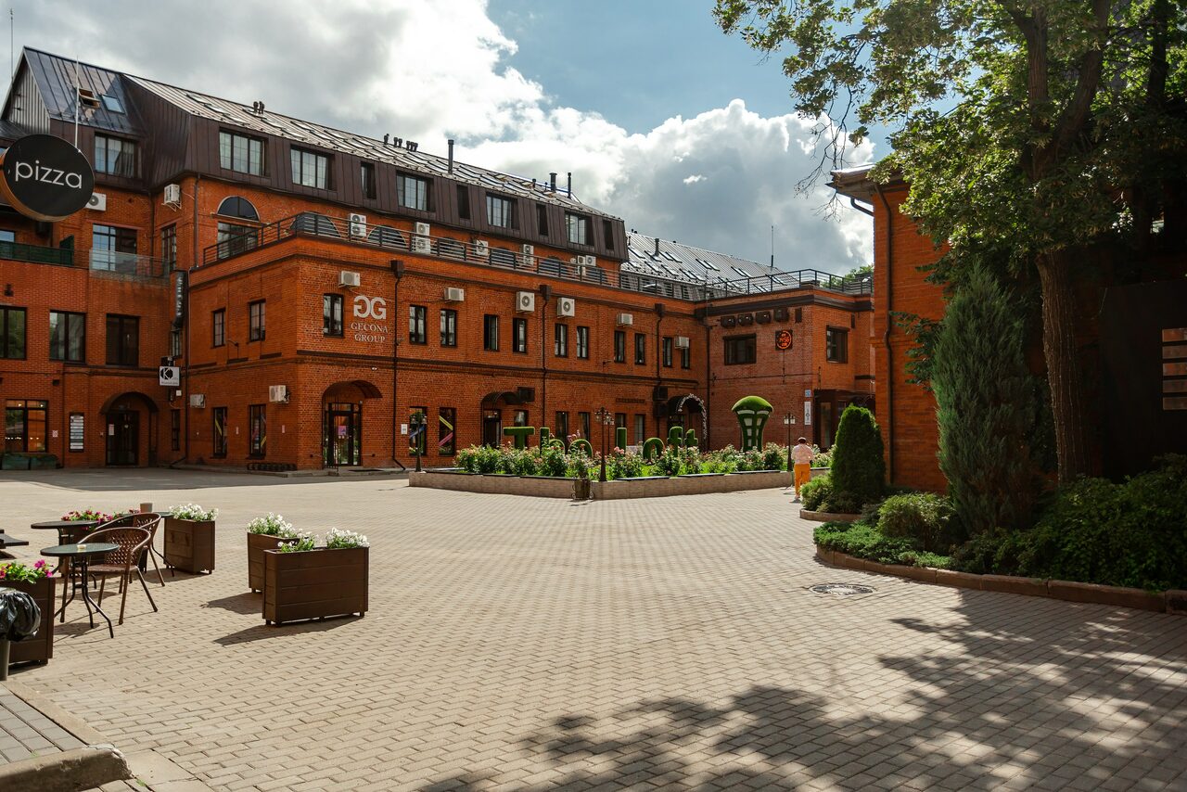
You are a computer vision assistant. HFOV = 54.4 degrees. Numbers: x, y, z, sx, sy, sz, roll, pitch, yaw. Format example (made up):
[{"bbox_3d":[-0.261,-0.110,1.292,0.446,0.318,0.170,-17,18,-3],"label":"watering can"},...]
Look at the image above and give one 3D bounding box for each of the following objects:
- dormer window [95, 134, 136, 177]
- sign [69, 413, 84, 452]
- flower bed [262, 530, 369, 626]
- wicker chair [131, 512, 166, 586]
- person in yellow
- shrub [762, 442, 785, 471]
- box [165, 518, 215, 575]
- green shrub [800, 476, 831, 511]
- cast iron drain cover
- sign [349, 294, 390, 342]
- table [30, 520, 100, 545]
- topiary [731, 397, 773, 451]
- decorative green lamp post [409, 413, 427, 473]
[{"bbox_3d":[-21.745,-10.938,52.500,0.250,1.650,1.850,-2,-3,41],"label":"dormer window"},{"bbox_3d":[-22.881,1.622,51.100,0.070,1.720,0.660,-2,-3,41],"label":"sign"},{"bbox_3d":[-2.387,1.544,9.952,0.880,0.760,0.290,2,-3,-42],"label":"flower bed"},{"bbox_3d":[-5.100,1.708,12.611,0.580,0.770,0.630,-1,-3,30],"label":"wicker chair"},{"bbox_3d":[5.526,1.936,30.500,0.550,1.650,0.380,0,-2,6],"label":"person in yellow"},{"bbox_3d":[5.784,1.988,37.200,0.780,0.970,0.780,0,-2,0],"label":"shrub"},{"bbox_3d":[-4.708,1.734,13.450,0.270,0.600,0.820,2,-3,-41],"label":"box"},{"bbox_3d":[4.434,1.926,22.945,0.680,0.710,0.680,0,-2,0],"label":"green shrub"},{"bbox_3d":[2.555,2.004,11.844,0.700,0.050,0.720,0,-2,0],"label":"cast iron drain cover"},{"bbox_3d":[-8.516,-2.903,43.800,0.080,1.780,1.850,-2,-3,39],"label":"sign"},{"bbox_3d":[-5.769,1.742,12.590,0.630,0.700,0.630,0,-2,0],"label":"table"},{"bbox_3d":[5.510,1.076,39.988,1.430,2.200,1.400,0,-2,0],"label":"topiary"},{"bbox_3d":[-5.471,1.431,35.972,0.580,1.950,0.550,0,-2,0],"label":"decorative green lamp post"}]

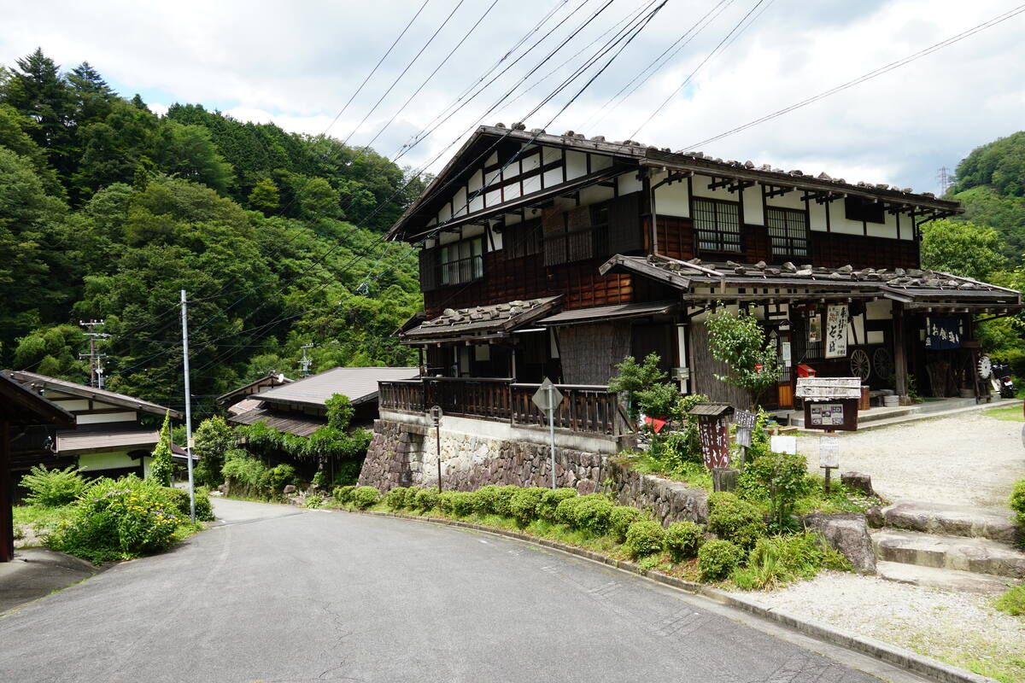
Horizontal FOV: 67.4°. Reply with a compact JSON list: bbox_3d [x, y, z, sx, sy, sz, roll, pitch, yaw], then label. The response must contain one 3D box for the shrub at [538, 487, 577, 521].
[{"bbox_3d":[0.690,2.456,11.600,0.600,0.530,0.600,-2,-1,3],"label":"shrub"}]

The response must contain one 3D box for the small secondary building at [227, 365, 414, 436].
[{"bbox_3d":[-5.937,3.480,34.055,9.600,4.670,13.000,-2,-1,-34],"label":"small secondary building"}]

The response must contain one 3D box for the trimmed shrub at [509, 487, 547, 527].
[{"bbox_3d":[0.232,2.430,11.300,0.560,0.560,0.560,-2,-1,1],"label":"trimmed shrub"}]

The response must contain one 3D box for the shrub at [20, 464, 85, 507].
[{"bbox_3d":[-12.424,3.918,20.800,1.750,1.150,1.600,-2,-1,-31],"label":"shrub"}]

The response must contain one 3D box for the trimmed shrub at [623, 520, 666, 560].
[{"bbox_3d":[1.631,2.454,9.500,0.520,0.500,0.520,-3,-1,9],"label":"trimmed shrub"}]

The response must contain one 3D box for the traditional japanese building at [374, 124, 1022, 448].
[{"bbox_3d":[4.758,-2.072,22.514,15.800,7.900,14.600,-2,-1,-35],"label":"traditional japanese building"}]

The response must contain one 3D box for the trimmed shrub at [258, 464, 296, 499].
[{"bbox_3d":[-5.725,3.398,18.700,0.900,0.850,0.900,-2,-1,-17],"label":"trimmed shrub"}]

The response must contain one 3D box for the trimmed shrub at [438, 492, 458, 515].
[{"bbox_3d":[-1.368,3.414,16.300,0.540,0.520,0.540,-2,-1,-5],"label":"trimmed shrub"}]

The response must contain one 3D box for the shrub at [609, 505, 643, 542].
[{"bbox_3d":[1.413,2.278,9.600,0.450,0.450,0.450,-3,-1,8],"label":"shrub"}]

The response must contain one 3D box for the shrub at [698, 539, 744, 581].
[{"bbox_3d":[1.975,2.073,7.300,0.440,0.410,0.440,-3,-1,14],"label":"shrub"}]

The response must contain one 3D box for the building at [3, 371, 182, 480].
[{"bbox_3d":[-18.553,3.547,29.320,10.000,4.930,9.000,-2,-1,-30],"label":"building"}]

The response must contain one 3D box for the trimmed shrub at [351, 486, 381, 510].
[{"bbox_3d":[-3.716,3.955,19.500,0.770,0.600,0.750,-2,-1,-11],"label":"trimmed shrub"}]

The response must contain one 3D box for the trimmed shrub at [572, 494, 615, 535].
[{"bbox_3d":[1.210,2.565,11.400,0.630,0.580,0.630,-3,-1,5],"label":"trimmed shrub"}]

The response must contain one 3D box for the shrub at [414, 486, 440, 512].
[{"bbox_3d":[-1.619,2.973,14.500,0.500,0.460,0.500,-2,-1,-7],"label":"shrub"}]

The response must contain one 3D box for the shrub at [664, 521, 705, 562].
[{"bbox_3d":[1.805,2.111,8.100,0.440,0.430,0.440,-3,-1,12],"label":"shrub"}]

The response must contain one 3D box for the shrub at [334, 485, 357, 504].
[{"bbox_3d":[-4.388,4.040,20.200,0.660,0.520,0.660,-2,-1,-13],"label":"shrub"}]

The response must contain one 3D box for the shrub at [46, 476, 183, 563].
[{"bbox_3d":[-5.380,2.386,10.400,1.750,1.100,1.500,-2,-1,-28],"label":"shrub"}]

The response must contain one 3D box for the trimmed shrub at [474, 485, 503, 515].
[{"bbox_3d":[-0.412,2.680,13.000,0.520,0.500,0.520,-2,-1,-2],"label":"trimmed shrub"}]

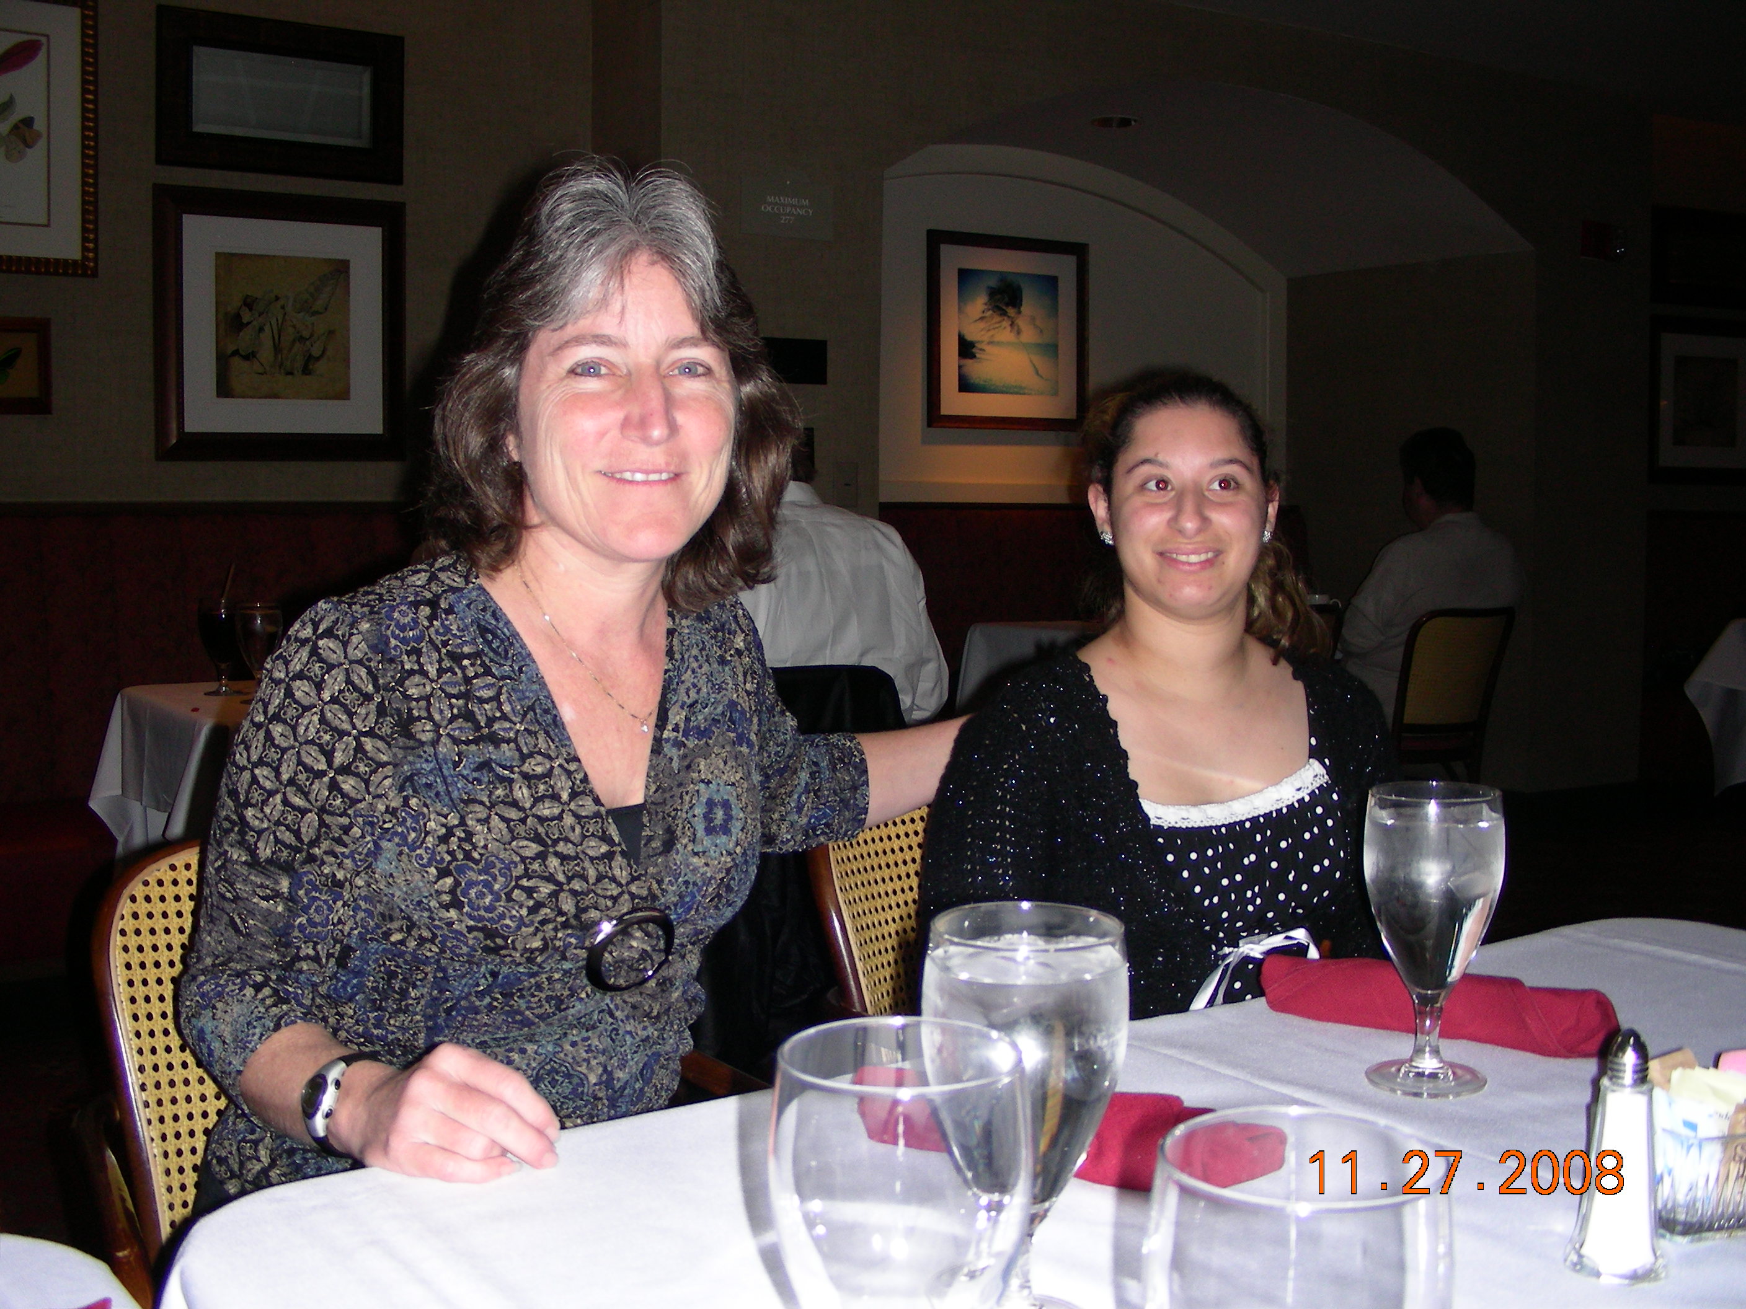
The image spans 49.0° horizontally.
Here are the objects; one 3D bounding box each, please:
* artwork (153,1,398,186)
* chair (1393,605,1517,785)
[{"bbox_3d":[-1.427,-1.341,4.633,0.587,0.361,0.035,-2,5,-32],"label":"artwork"},{"bbox_3d":[1.472,0.252,5.510,0.480,0.845,0.550,-2,5,-32],"label":"chair"}]

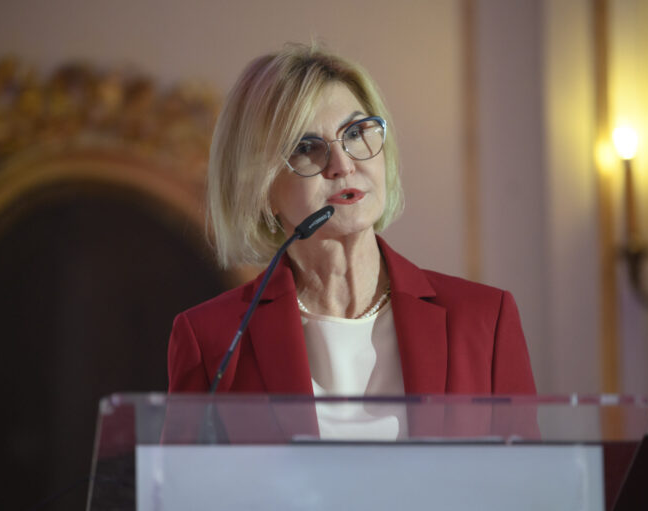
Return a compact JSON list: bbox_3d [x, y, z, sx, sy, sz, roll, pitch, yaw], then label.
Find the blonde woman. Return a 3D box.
[{"bbox_3d":[0.043,0.590,4.820,0.490,1.660,0.390,0,-11,-4],"label":"blonde woman"}]

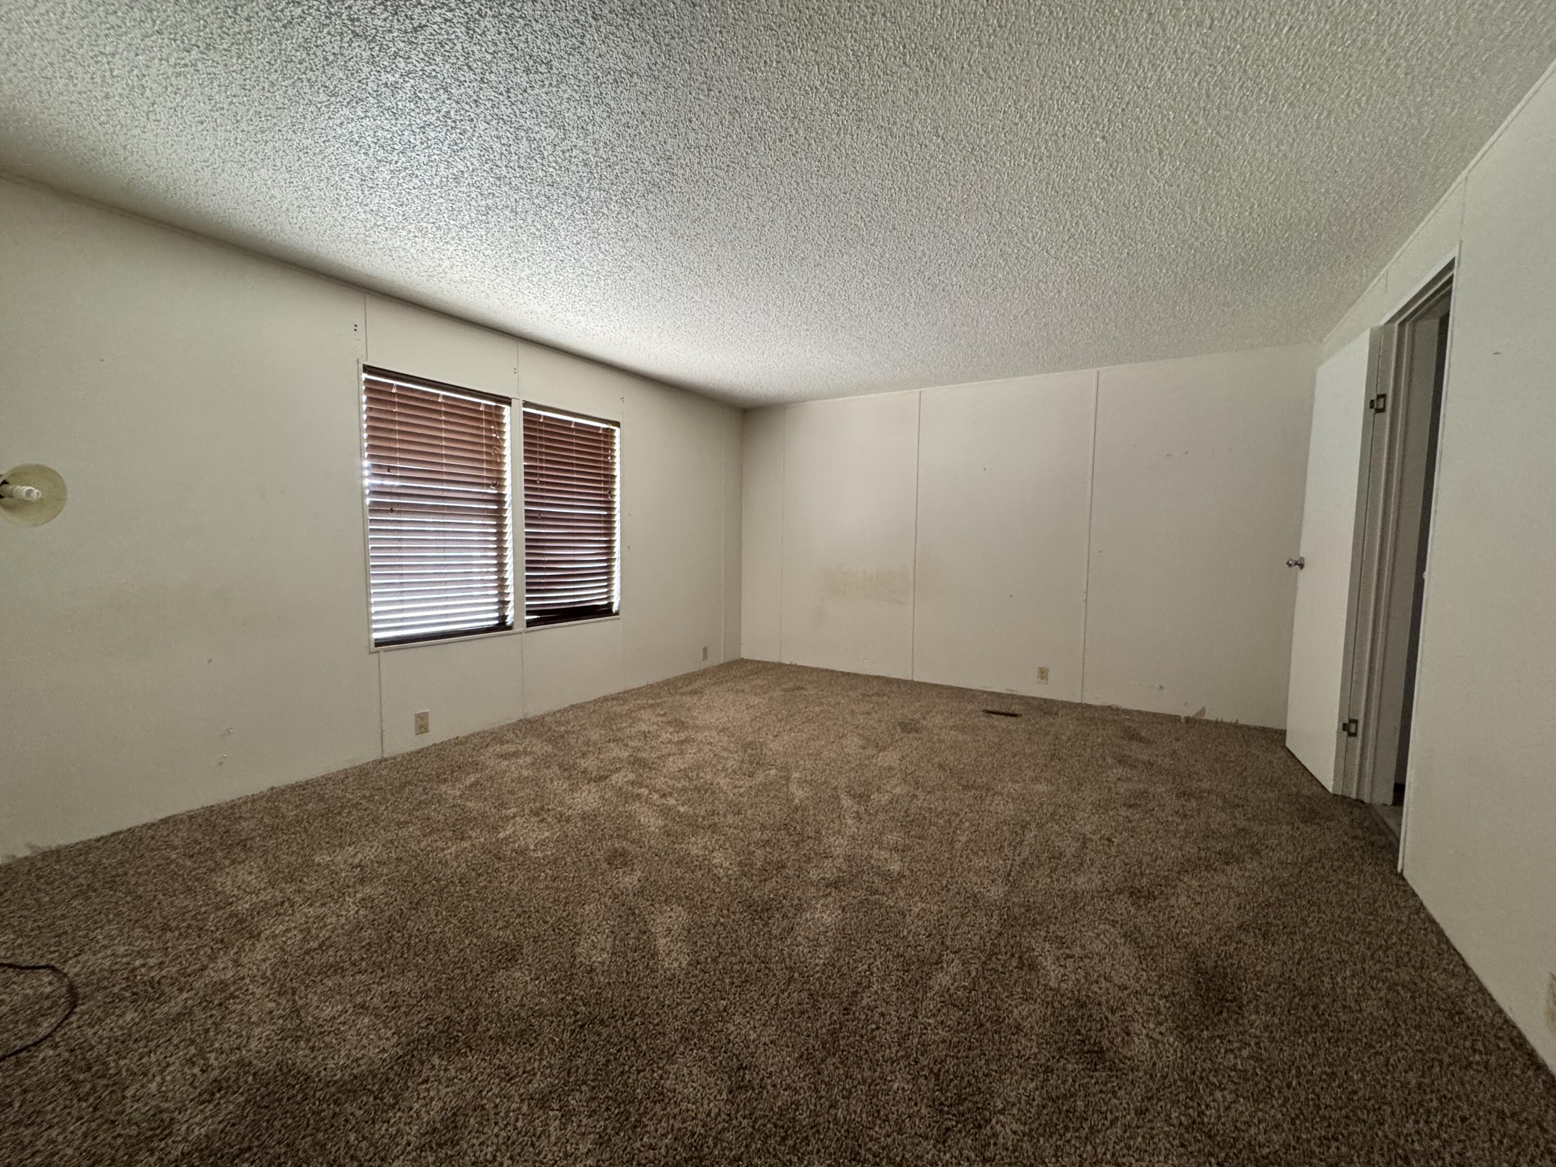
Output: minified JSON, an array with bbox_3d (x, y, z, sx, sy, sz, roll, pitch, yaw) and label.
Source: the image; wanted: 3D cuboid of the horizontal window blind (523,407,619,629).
[{"bbox_3d":[-1.321,-0.427,4.105,0.080,1.347,0.784,3,5,31],"label":"horizontal window blind"}]

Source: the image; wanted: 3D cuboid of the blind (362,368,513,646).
[{"bbox_3d":[-1.768,-0.379,3.358,0.080,1.345,0.793,3,5,31],"label":"blind"}]

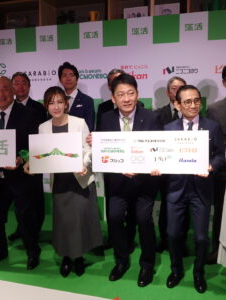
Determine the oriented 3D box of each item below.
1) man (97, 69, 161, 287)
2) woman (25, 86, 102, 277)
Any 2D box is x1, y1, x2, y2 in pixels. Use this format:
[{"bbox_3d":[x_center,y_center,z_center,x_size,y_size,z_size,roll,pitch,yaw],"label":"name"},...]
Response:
[{"bbox_3d":[0.134,0.226,2.711,0.520,1.610,0.430,2,6,18],"label":"man"},{"bbox_3d":[-0.380,0.256,2.858,0.540,1.520,0.460,1,6,9],"label":"woman"}]

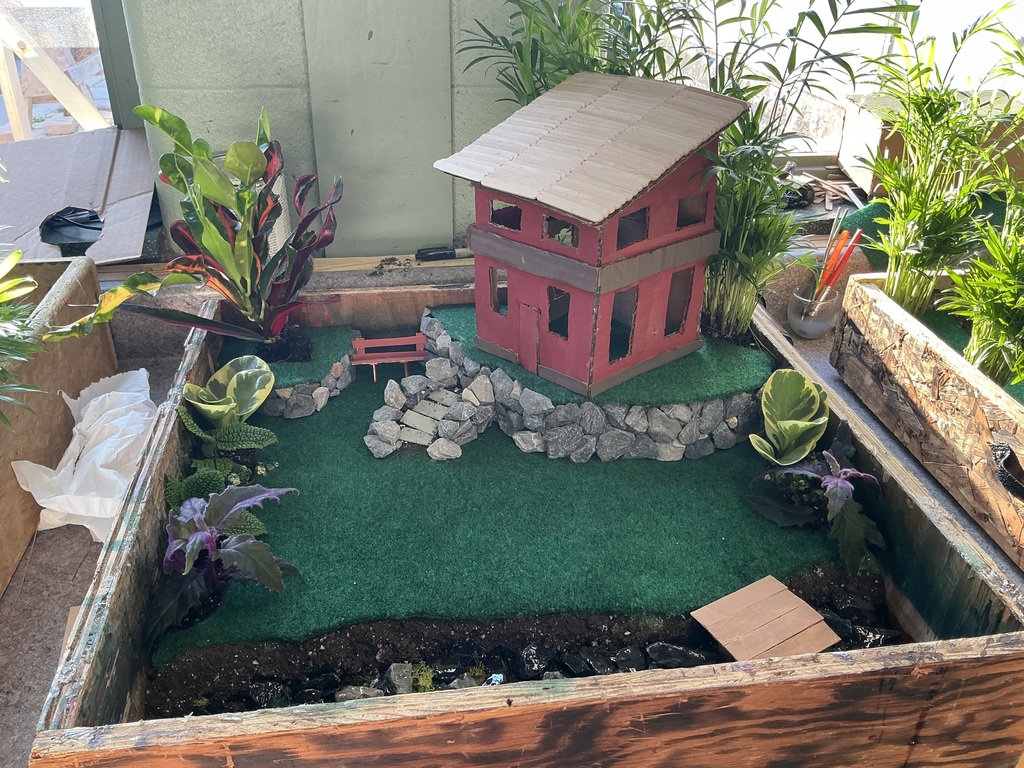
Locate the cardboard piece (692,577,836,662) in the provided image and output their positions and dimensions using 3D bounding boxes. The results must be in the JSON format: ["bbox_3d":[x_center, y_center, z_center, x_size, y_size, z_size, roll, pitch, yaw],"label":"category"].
[{"bbox_3d":[0.293,0.288,0.965,0.130,0.022,0.118,-16,36,-27],"label":"cardboard piece"}]

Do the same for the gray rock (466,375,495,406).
[{"bbox_3d":[-0.042,0.007,1.109,0.037,0.040,0.039,-3,31,-8],"label":"gray rock"}]

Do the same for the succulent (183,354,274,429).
[{"bbox_3d":[-0.351,0.012,1.030,0.112,0.100,0.100,-3,31,-8],"label":"succulent"}]

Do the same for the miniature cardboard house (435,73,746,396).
[{"bbox_3d":[0.098,-0.227,1.172,0.297,0.331,0.325,-24,37,-36],"label":"miniature cardboard house"}]

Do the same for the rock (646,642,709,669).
[{"bbox_3d":[0.184,0.301,0.919,0.069,0.027,0.037,2,30,0],"label":"rock"}]

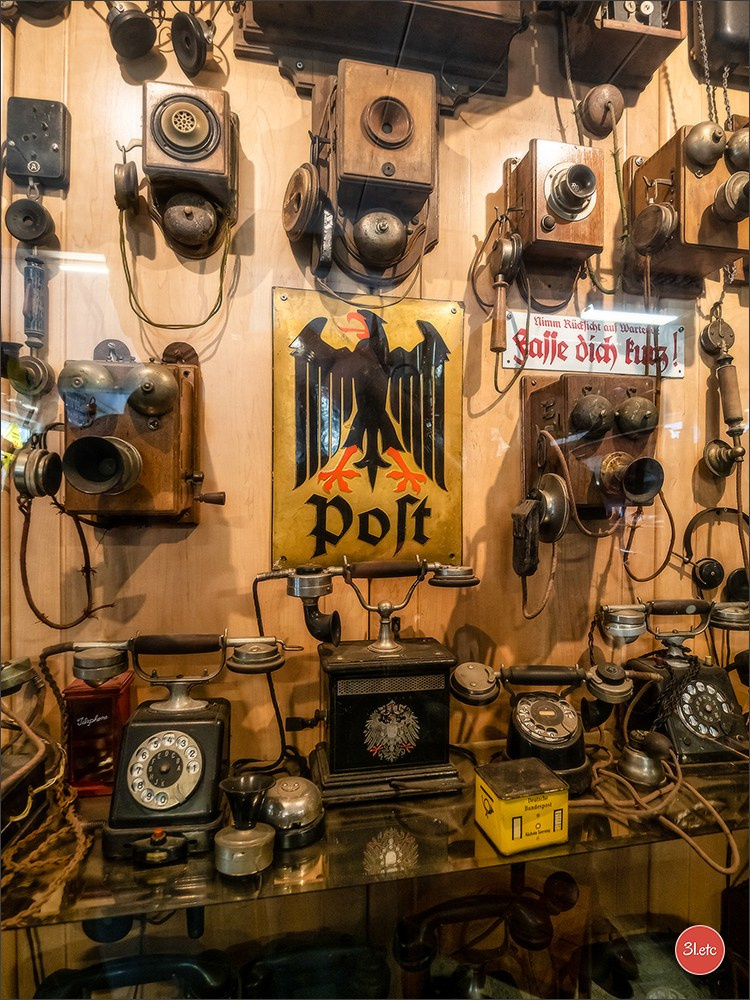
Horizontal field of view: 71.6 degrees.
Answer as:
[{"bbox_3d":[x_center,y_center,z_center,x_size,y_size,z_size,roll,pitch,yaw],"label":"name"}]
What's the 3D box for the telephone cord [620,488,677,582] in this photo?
[{"bbox_3d":[0.374,0.050,0.712,0.055,0.125,0.050,0,0,-11],"label":"telephone cord"}]

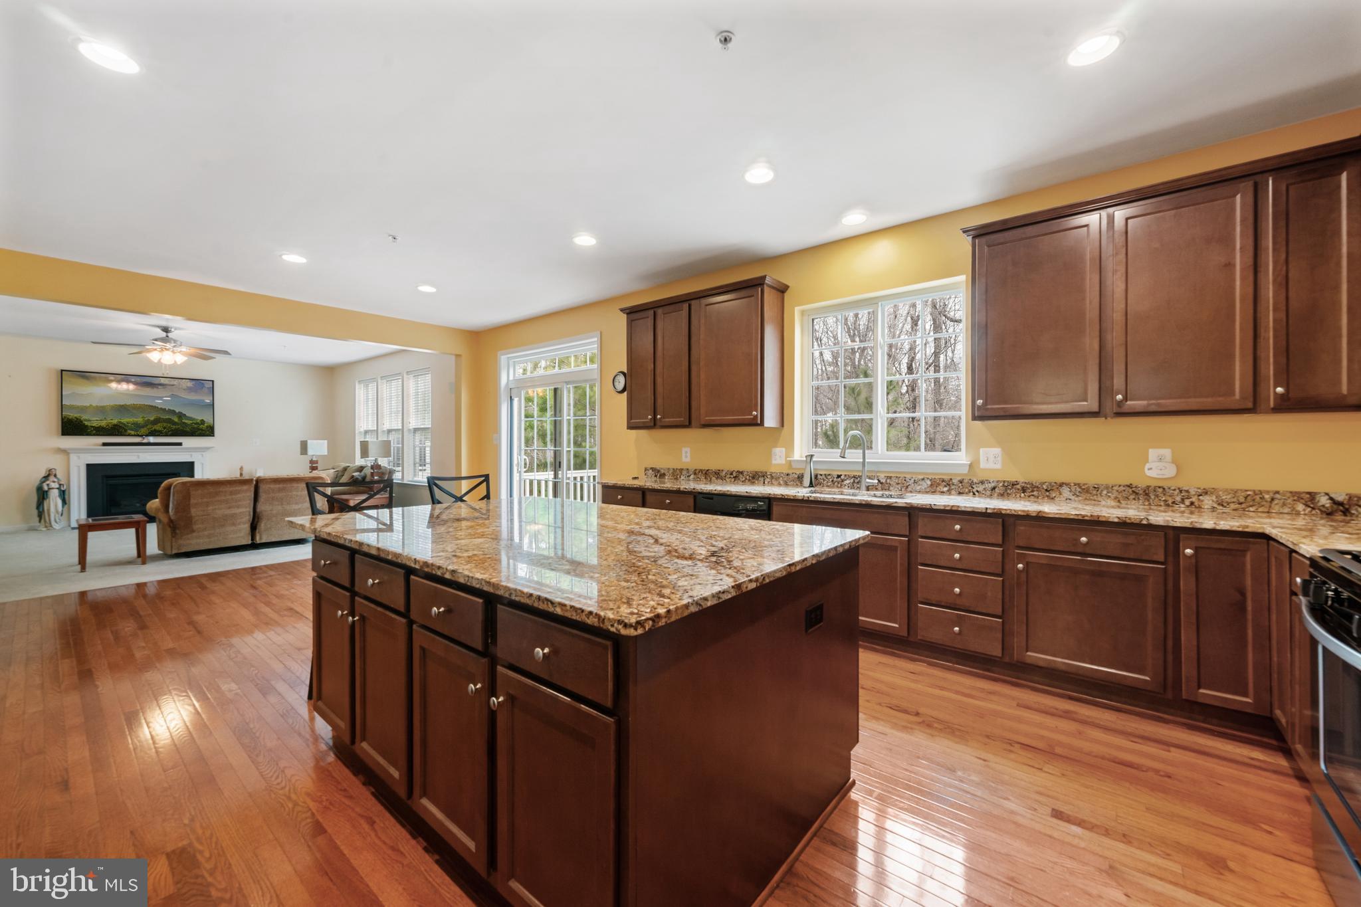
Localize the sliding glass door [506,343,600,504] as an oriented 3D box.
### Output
[{"bbox_3d":[-1.540,-0.036,6.202,1.800,2.360,0.130,1,1,39],"label":"sliding glass door"}]

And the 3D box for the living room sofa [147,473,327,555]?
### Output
[{"bbox_3d":[-5.578,0.704,6.799,0.950,0.835,1.770,1,1,40],"label":"living room sofa"}]

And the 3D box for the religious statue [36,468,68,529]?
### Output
[{"bbox_3d":[-8.972,0.648,7.551,0.230,0.880,0.270,0,1,27],"label":"religious statue"}]

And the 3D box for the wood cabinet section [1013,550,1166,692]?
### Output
[{"bbox_3d":[2.039,0.765,2.649,0.557,0.555,0.500,1,1,40],"label":"wood cabinet section"}]

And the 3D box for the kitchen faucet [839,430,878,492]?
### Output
[{"bbox_3d":[1.189,0.054,3.523,0.260,0.420,0.130,-1,1,-42],"label":"kitchen faucet"}]

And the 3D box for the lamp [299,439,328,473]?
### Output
[{"bbox_3d":[-6.547,0.174,9.469,0.330,0.790,0.310,1,1,39],"label":"lamp"}]

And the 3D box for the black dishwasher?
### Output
[{"bbox_3d":[0.529,0.725,3.965,0.610,0.850,0.600,1,1,40],"label":"black dishwasher"}]

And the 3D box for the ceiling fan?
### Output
[{"bbox_3d":[-6.473,-1.351,6.679,1.300,0.490,1.300,1,1,40],"label":"ceiling fan"}]

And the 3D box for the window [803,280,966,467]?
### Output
[{"bbox_3d":[1.373,-0.522,3.737,1.175,1.190,0.120,1,1,40],"label":"window"}]

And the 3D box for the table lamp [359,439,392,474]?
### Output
[{"bbox_3d":[-4.412,0.203,7.656,0.330,0.790,0.310,1,1,39],"label":"table lamp"}]

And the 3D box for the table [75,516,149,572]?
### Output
[{"bbox_3d":[-5.815,0.906,5.418,0.570,0.460,0.490,1,1,39],"label":"table"}]

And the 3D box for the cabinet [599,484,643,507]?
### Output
[{"bbox_3d":[-0.294,0.723,4.712,0.510,0.880,0.620,1,1,39],"label":"cabinet"}]

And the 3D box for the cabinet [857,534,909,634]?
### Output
[{"bbox_3d":[1.265,0.751,3.291,0.425,0.560,0.500,1,1,40],"label":"cabinet"}]

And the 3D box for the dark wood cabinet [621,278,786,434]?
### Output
[{"bbox_3d":[0.153,-0.757,4.471,1.515,1.094,0.340,1,1,40],"label":"dark wood cabinet"}]

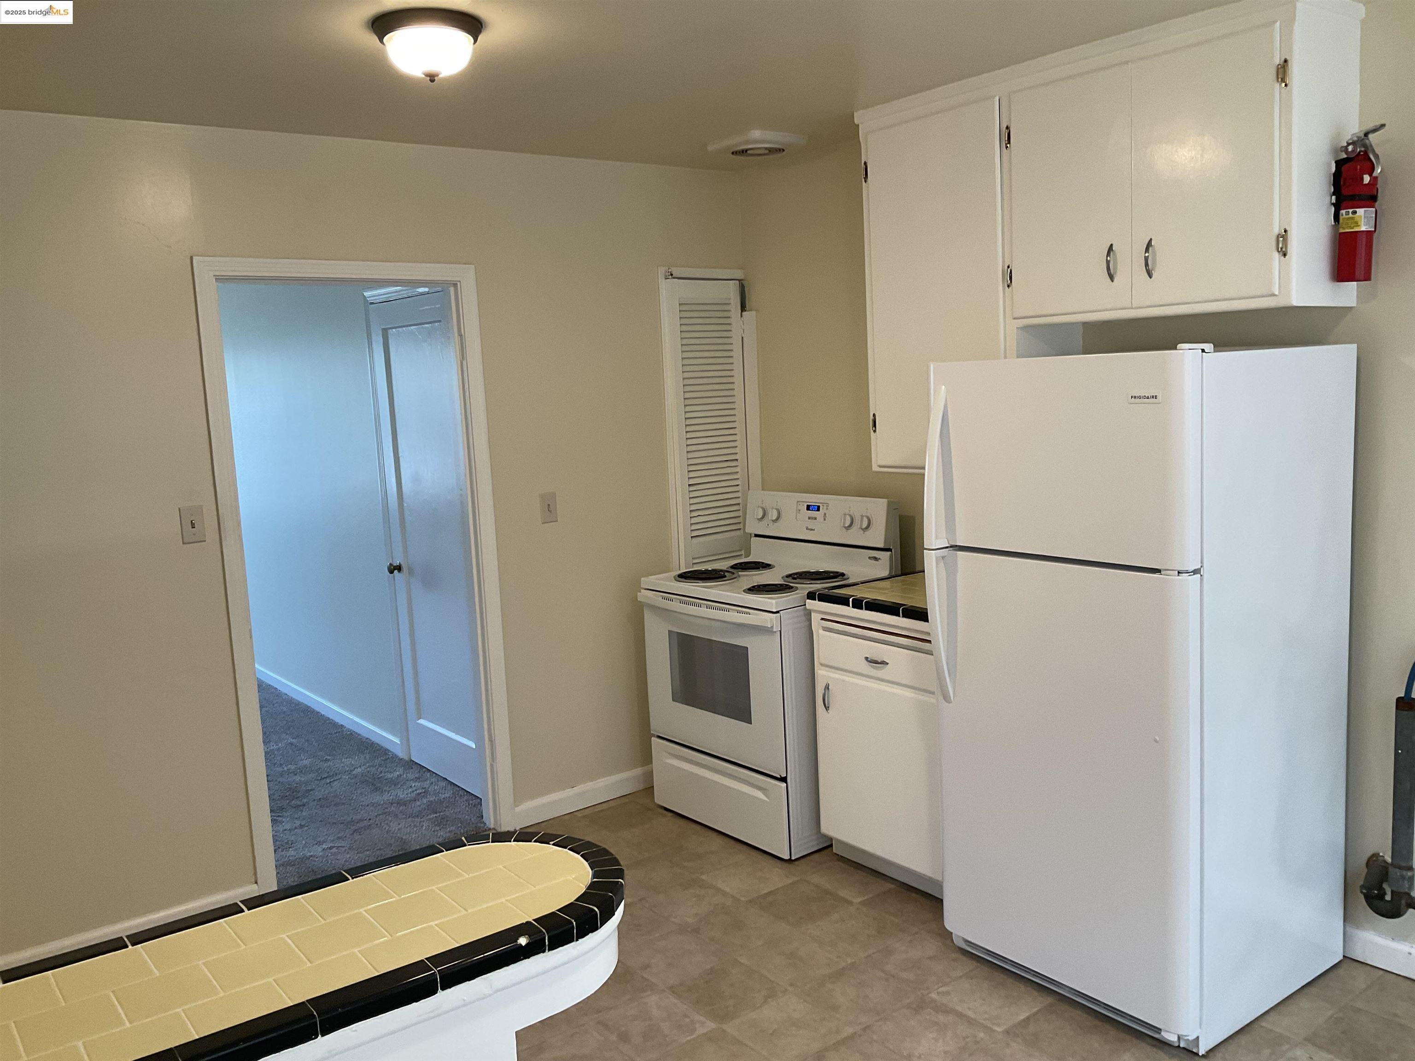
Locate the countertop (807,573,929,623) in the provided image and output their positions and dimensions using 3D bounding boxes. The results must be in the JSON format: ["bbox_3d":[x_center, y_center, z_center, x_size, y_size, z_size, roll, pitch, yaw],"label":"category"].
[{"bbox_3d":[0.767,0.204,3.870,0.654,0.034,0.610,-8,9,-37],"label":"countertop"}]

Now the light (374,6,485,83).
[{"bbox_3d":[-0.647,-1.109,2.759,0.258,0.128,0.258,-8,9,-37],"label":"light"}]

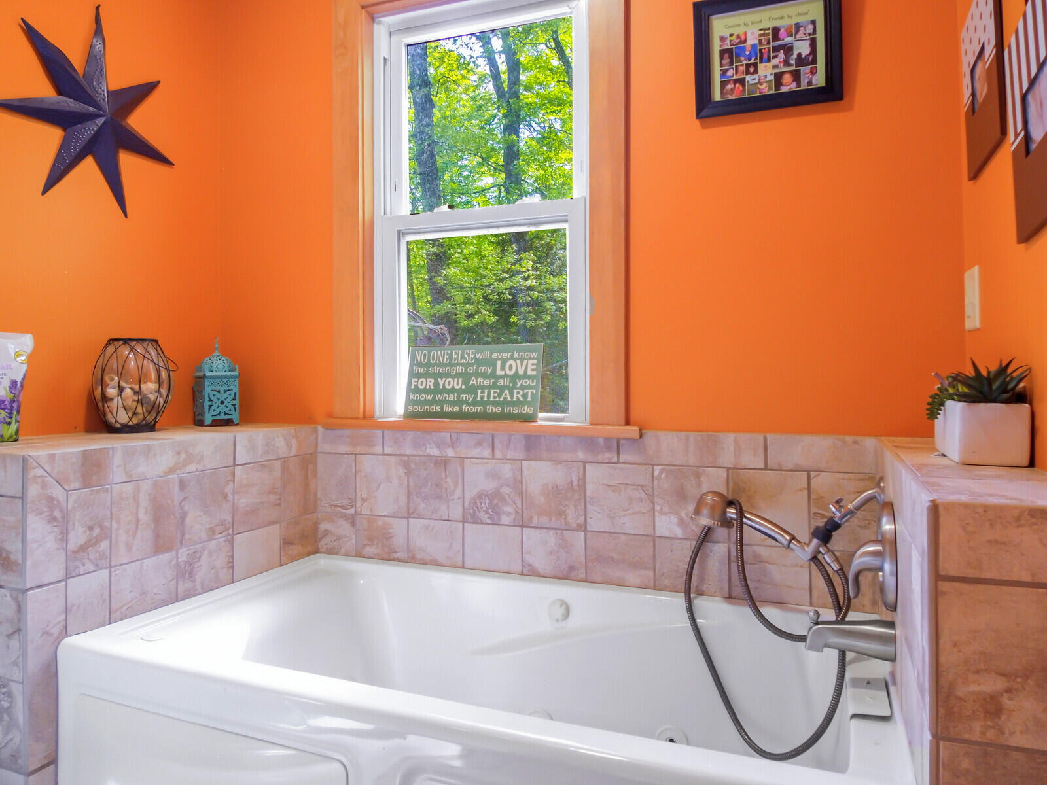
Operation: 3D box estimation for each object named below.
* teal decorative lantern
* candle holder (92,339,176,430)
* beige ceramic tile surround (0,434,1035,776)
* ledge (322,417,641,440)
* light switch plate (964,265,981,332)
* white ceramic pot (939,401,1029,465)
[{"bbox_3d":[-0.900,-0.031,1.952,0.098,0.260,0.098,0,0,-42],"label":"teal decorative lantern"},{"bbox_3d":[-1.015,-0.017,1.732,0.190,0.240,0.190,0,0,21],"label":"candle holder"},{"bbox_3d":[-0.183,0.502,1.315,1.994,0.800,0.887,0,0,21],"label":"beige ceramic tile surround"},{"bbox_3d":[-0.143,0.093,1.759,0.900,0.028,0.075,0,0,21],"label":"ledge"},{"bbox_3d":[0.871,-0.183,1.290,0.008,0.116,0.070,0,0,25],"label":"light switch plate"},{"bbox_3d":[0.667,0.058,0.961,0.082,0.085,0.105,0,0,25],"label":"white ceramic pot"}]

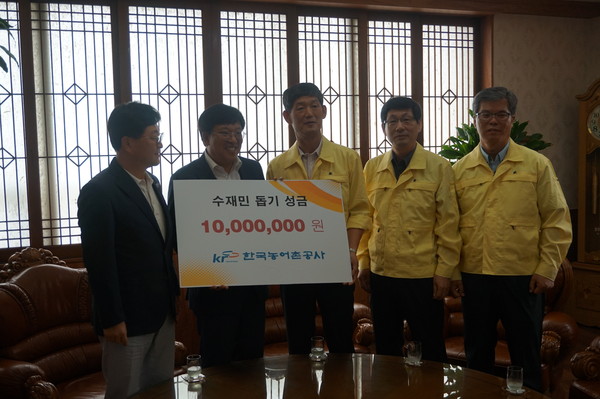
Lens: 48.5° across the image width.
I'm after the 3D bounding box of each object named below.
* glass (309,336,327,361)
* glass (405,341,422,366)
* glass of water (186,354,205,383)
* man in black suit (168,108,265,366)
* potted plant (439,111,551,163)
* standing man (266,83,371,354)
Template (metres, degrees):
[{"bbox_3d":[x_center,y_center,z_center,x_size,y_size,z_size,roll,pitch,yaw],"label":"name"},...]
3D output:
[{"bbox_3d":[0.074,0.624,2.797,0.060,0.090,0.060,-1,4,0],"label":"glass"},{"bbox_3d":[0.462,0.621,2.709,0.060,0.090,0.060,-1,4,0],"label":"glass"},{"bbox_3d":[-0.412,0.649,2.595,0.060,0.090,0.060,-1,4,0],"label":"glass of water"},{"bbox_3d":[-0.333,0.395,2.967,0.480,1.602,0.380,-2,4,-15],"label":"man in black suit"},{"bbox_3d":[1.347,0.228,4.608,0.760,1.622,0.760,0,4,22],"label":"potted plant"},{"bbox_3d":[0.106,0.320,3.151,0.490,1.706,0.360,-1,4,10],"label":"standing man"}]

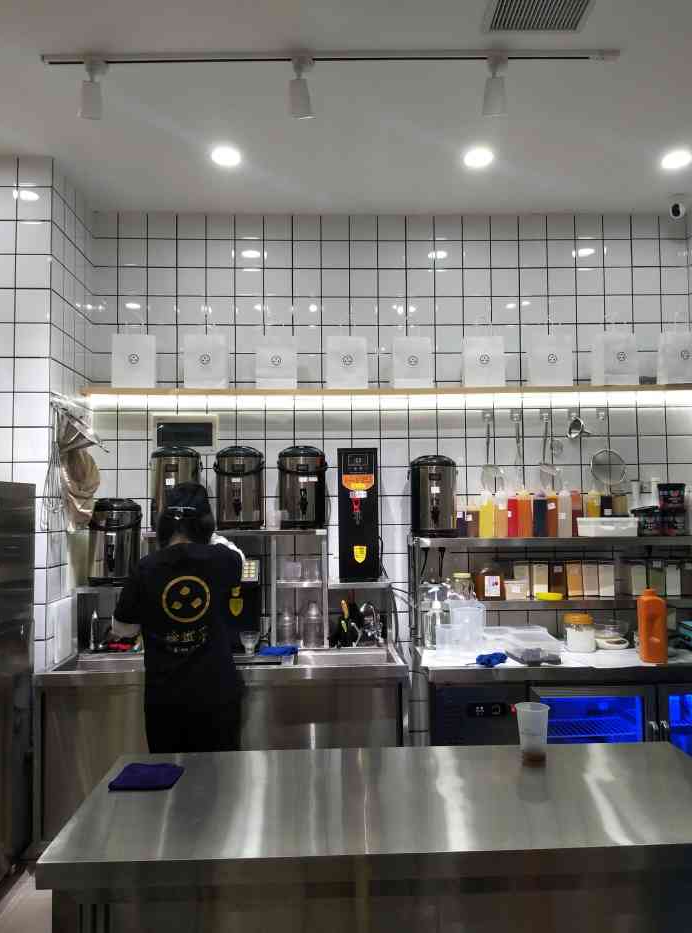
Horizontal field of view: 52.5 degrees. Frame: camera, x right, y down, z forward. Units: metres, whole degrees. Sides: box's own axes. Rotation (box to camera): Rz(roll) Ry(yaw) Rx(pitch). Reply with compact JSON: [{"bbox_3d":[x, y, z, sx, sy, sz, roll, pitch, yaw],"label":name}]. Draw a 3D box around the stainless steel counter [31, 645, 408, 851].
[{"bbox_3d":[-0.528,1.277,3.295,1.588,0.783,0.620,-1,-3,-2],"label":"stainless steel counter"}]

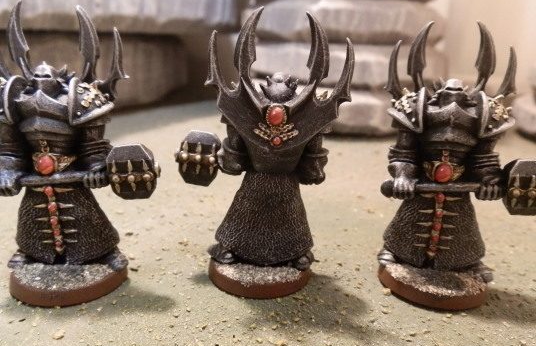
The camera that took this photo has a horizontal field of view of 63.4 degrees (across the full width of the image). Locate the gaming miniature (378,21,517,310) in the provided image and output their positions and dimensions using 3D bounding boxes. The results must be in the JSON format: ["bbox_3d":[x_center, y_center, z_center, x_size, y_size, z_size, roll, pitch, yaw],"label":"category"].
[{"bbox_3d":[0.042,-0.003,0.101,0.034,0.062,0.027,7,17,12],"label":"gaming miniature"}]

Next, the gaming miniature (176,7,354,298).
[{"bbox_3d":[-0.002,-0.005,0.101,0.039,0.062,0.026,4,17,0],"label":"gaming miniature"}]

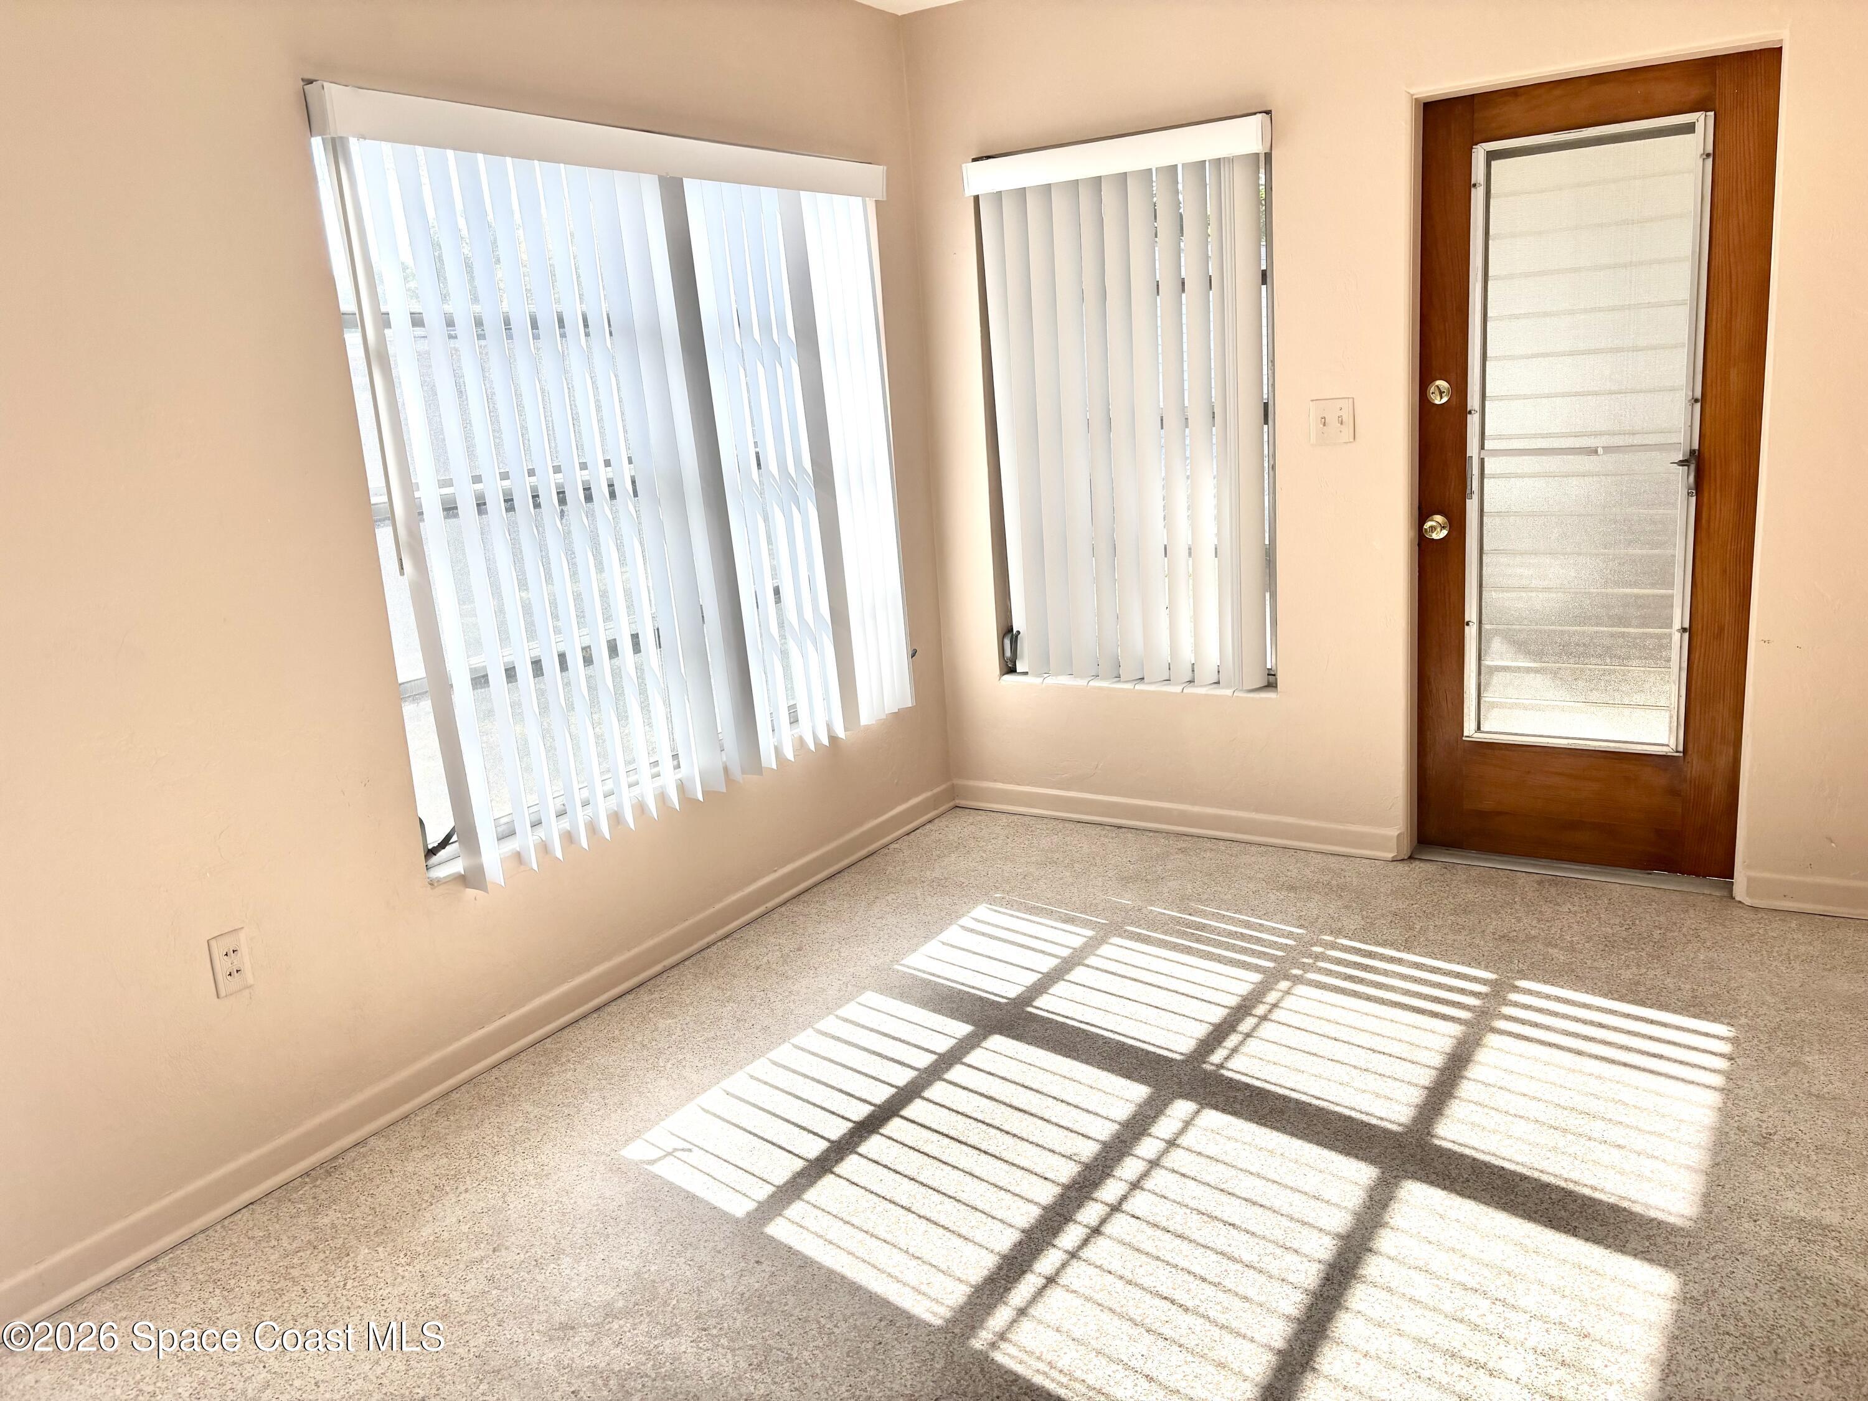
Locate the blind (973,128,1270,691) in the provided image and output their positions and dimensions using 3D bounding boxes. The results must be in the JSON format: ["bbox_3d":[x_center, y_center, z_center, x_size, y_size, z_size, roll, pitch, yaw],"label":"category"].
[{"bbox_3d":[0.560,-0.818,4.149,0.928,1.575,0.100,4,15,32],"label":"blind"}]

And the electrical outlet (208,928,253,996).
[{"bbox_3d":[-1.306,0.488,2.606,0.010,0.115,0.071,4,15,32],"label":"electrical outlet"}]

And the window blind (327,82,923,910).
[{"bbox_3d":[-0.625,-0.590,3.574,0.130,1.612,1.894,4,15,32],"label":"window blind"}]

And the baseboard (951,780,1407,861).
[{"bbox_3d":[0.703,0.369,4.386,1.484,0.089,0.020,4,15,32],"label":"baseboard"}]

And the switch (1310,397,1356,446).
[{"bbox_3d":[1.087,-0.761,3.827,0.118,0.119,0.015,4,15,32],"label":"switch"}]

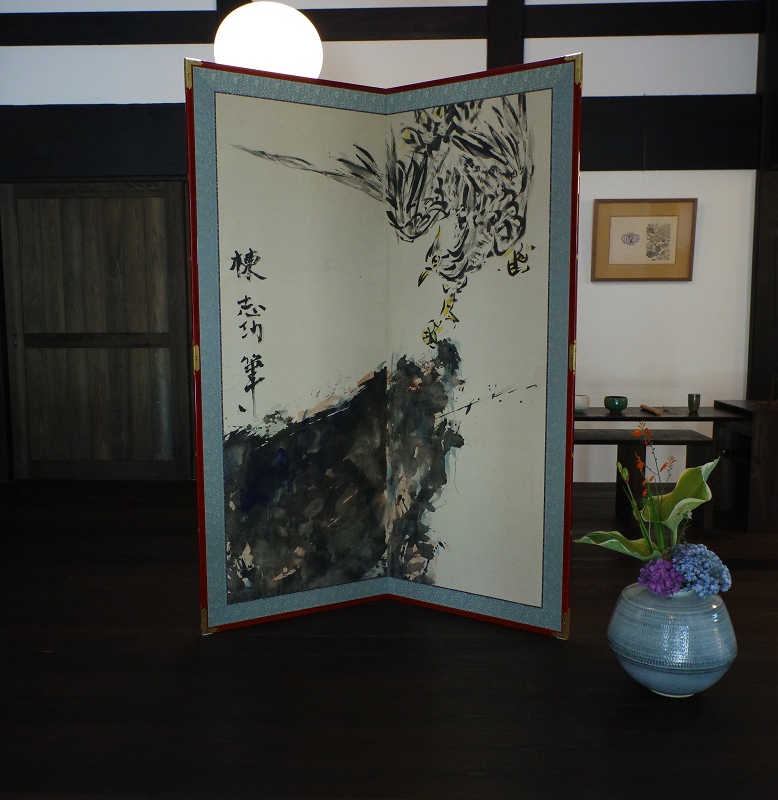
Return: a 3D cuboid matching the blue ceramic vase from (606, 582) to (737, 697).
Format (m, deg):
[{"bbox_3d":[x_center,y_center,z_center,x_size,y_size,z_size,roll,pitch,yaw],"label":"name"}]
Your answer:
[{"bbox_3d":[0.748,0.632,2.027,0.322,0.265,0.322,0,6,2],"label":"blue ceramic vase"}]

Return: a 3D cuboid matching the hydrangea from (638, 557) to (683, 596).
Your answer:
[{"bbox_3d":[0.696,0.454,1.965,0.117,0.098,0.112,0,6,2],"label":"hydrangea"}]

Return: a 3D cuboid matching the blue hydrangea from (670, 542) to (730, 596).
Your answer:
[{"bbox_3d":[0.812,0.442,1.995,0.156,0.132,0.148,0,6,2],"label":"blue hydrangea"}]

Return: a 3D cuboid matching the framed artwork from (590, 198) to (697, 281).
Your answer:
[{"bbox_3d":[1.439,-0.902,4.335,0.563,0.456,0.028,0,10,2],"label":"framed artwork"}]

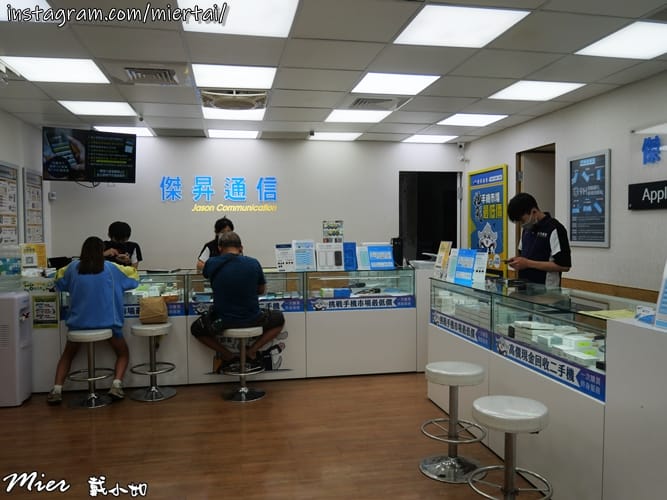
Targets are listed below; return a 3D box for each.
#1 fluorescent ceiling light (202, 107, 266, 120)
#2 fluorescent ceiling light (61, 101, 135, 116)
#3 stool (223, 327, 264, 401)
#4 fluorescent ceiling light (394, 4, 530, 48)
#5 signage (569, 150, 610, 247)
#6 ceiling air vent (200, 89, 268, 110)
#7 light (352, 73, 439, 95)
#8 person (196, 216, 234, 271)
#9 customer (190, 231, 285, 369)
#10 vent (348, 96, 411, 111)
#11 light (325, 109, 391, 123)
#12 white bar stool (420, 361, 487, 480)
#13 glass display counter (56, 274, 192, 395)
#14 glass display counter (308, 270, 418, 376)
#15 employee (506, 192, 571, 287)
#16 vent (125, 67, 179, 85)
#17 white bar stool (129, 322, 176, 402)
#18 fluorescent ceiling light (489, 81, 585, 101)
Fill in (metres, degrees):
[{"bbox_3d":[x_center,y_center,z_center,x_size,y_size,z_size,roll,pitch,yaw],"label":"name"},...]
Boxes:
[{"bbox_3d":[-0.944,-1.328,4.804,0.580,0.050,0.560,-1,3,-11],"label":"fluorescent ceiling light"},{"bbox_3d":[-2.121,-1.302,4.561,0.580,0.050,0.560,-1,3,-11],"label":"fluorescent ceiling light"},{"bbox_3d":[-0.831,1.031,4.623,0.420,0.626,0.420,-1,2,-9],"label":"stool"},{"bbox_3d":[0.711,-1.283,2.877,0.599,0.060,0.550,-1,3,-11],"label":"fluorescent ceiling light"},{"bbox_3d":[2.192,-0.422,4.304,0.030,0.800,0.520,-1,3,-11],"label":"signage"},{"bbox_3d":[-0.851,-1.290,4.319,0.570,0.090,0.540,-1,3,-11],"label":"ceiling air vent"},{"bbox_3d":[0.484,-1.330,3.992,0.582,0.060,0.546,-1,3,-11],"label":"light"},{"bbox_3d":[-1.099,0.420,5.085,0.520,1.476,0.420,-1,3,-11],"label":"person"},{"bbox_3d":[-0.900,0.481,4.706,0.877,1.310,0.670,-1,2,-9],"label":"customer"},{"bbox_3d":[0.387,-1.327,4.457,0.530,0.050,0.510,-1,3,-11],"label":"vent"},{"bbox_3d":[0.253,-1.376,5.122,0.607,0.060,0.533,-1,3,-11],"label":"light"},{"bbox_3d":[0.696,0.970,2.891,0.415,0.590,0.415,-1,3,-11],"label":"white bar stool"},{"bbox_3d":[-2.062,0.789,5.100,1.133,1.091,0.550,-1,2,-9],"label":"glass display counter"},{"bbox_3d":[0.244,0.753,5.479,1.155,1.091,0.550,-1,2,-9],"label":"glass display counter"},{"bbox_3d":[1.509,0.398,3.658,0.460,1.640,0.500,-2,3,-25],"label":"employee"},{"bbox_3d":[-1.327,-1.275,3.693,0.380,0.060,0.380,-1,3,-11],"label":"vent"},{"bbox_3d":[-1.690,1.031,4.659,0.420,0.639,0.420,-1,2,-9],"label":"white bar stool"},{"bbox_3d":[1.714,-1.359,4.255,0.605,0.060,0.532,-1,3,-11],"label":"fluorescent ceiling light"}]

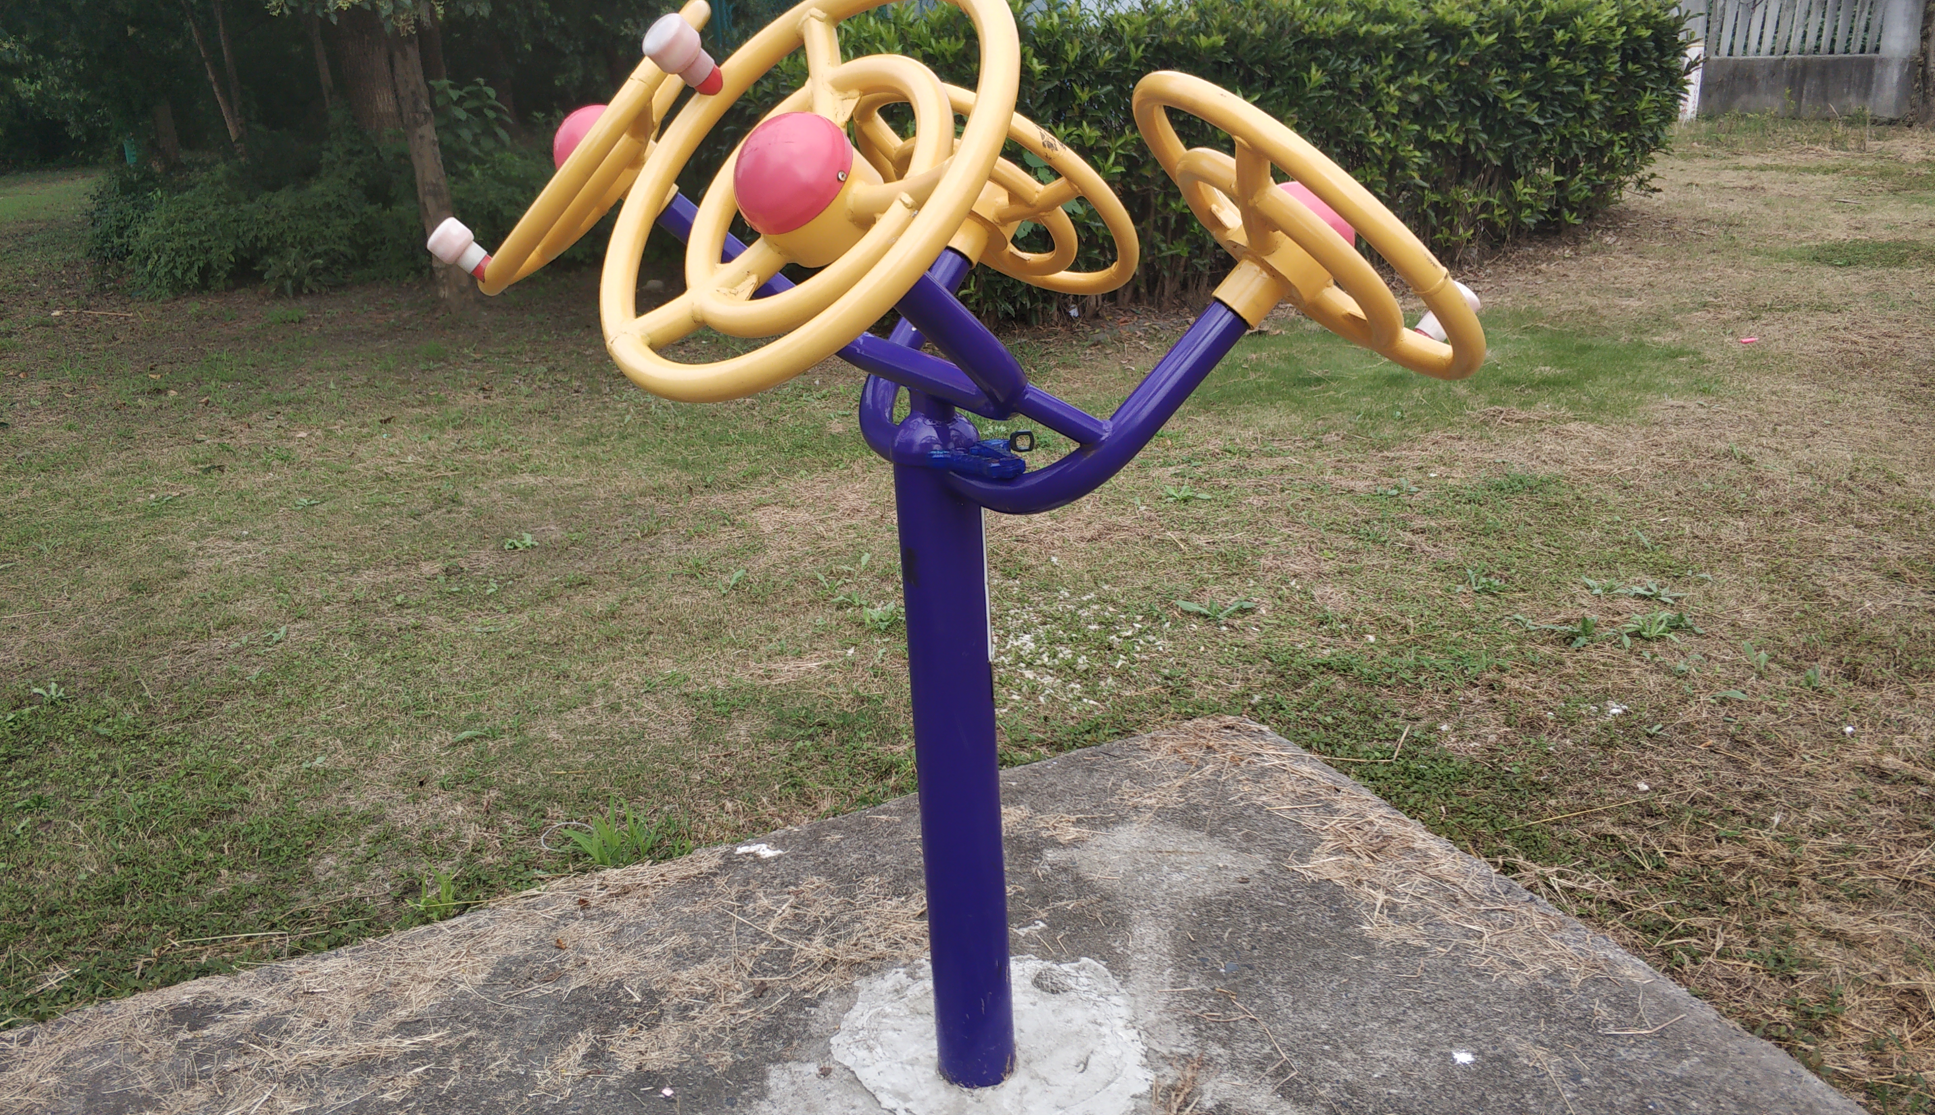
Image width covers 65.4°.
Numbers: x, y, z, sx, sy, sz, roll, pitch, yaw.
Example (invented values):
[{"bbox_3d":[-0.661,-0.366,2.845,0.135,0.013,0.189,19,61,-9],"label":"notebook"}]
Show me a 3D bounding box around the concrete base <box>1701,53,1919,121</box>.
[{"bbox_3d":[8.632,-4.792,15.440,0.220,0.630,2.230,-15,23,-30],"label":"concrete base"}]

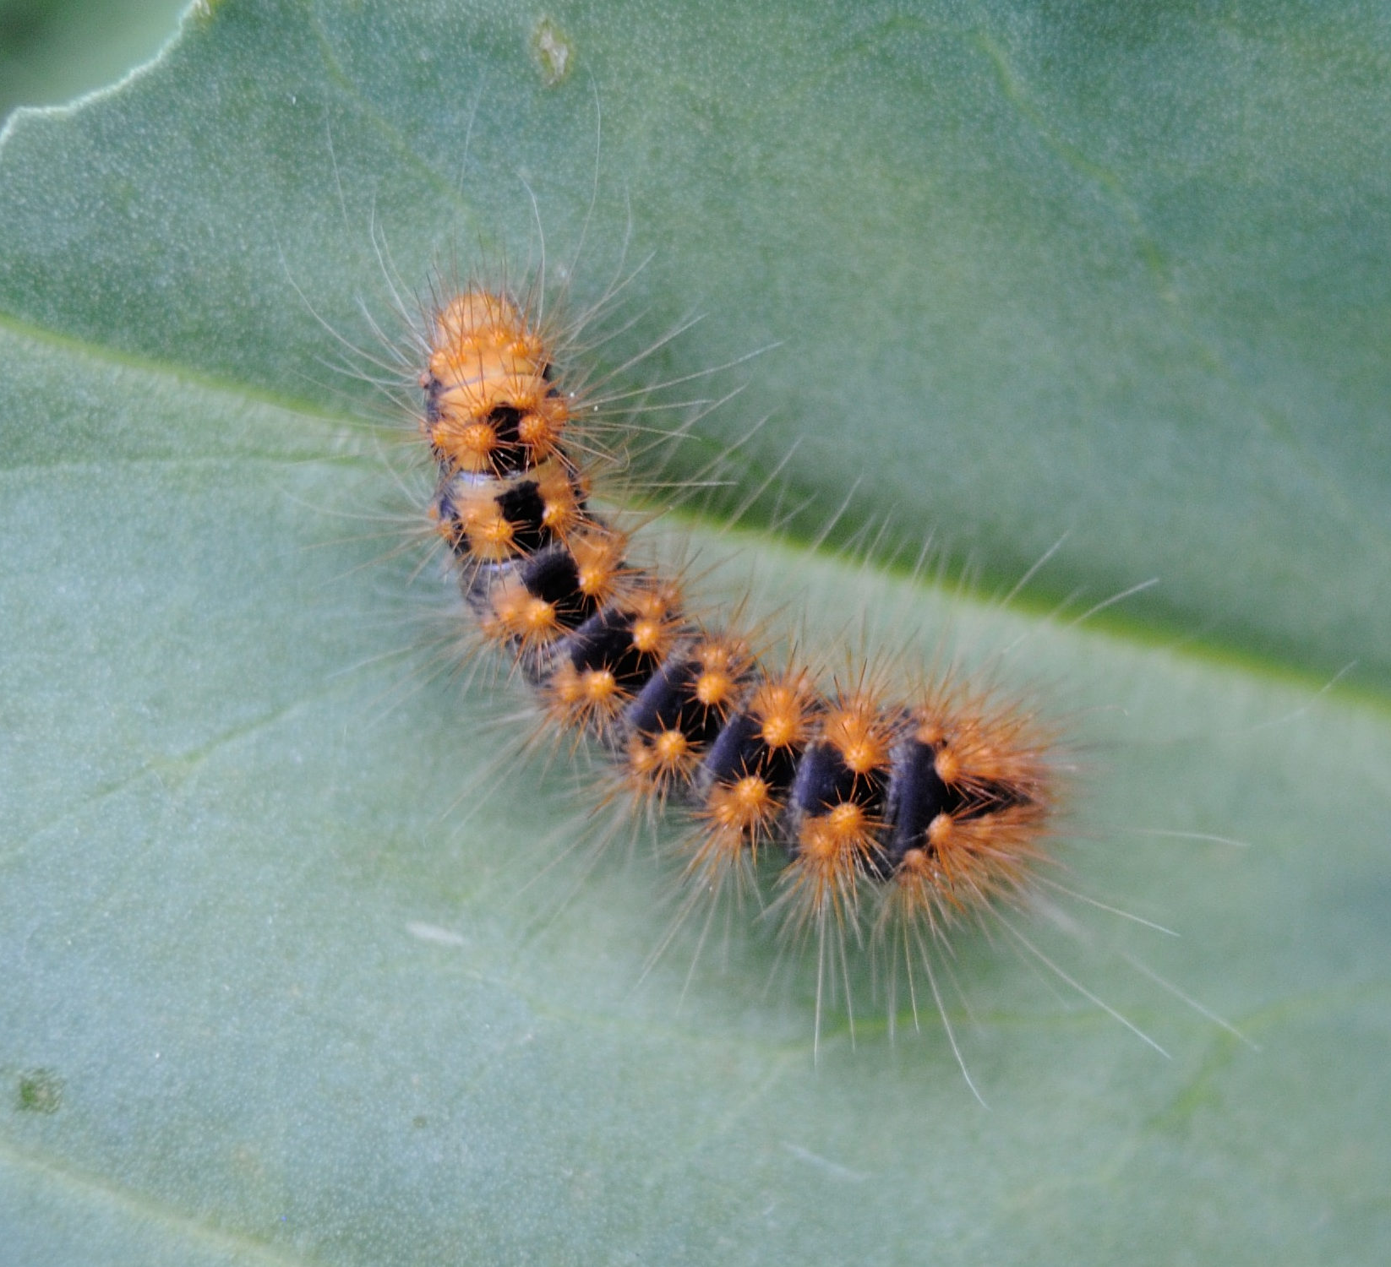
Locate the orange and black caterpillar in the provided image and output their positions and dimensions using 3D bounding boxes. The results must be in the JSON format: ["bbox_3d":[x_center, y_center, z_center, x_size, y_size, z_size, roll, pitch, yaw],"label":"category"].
[{"bbox_3d":[0.000,0.000,0.063,0.037,0.008,0.015,43,82,8],"label":"orange and black caterpillar"}]

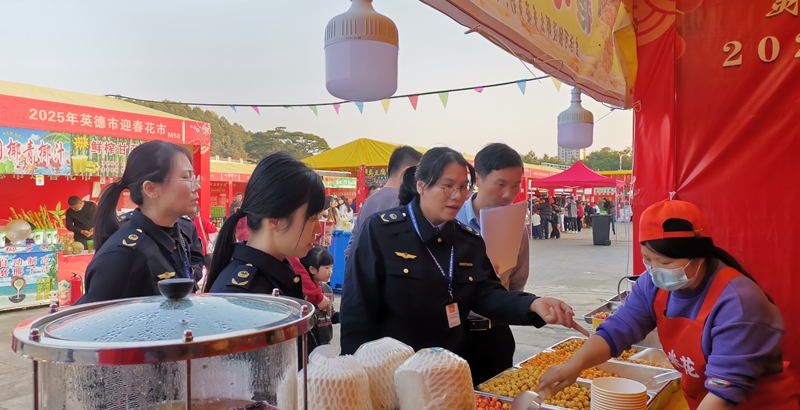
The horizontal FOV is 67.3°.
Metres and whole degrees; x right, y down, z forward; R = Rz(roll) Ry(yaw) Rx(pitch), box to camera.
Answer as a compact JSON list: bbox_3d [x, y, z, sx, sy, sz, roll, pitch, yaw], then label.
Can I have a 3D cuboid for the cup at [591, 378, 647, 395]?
[{"bbox_3d":[0.377,0.358,1.030,0.090,0.098,0.090,0,0,0],"label":"cup"}]

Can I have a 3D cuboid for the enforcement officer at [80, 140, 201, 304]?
[{"bbox_3d":[-0.800,0.600,1.850,0.360,1.600,0.480,0,0,13],"label":"enforcement officer"}]

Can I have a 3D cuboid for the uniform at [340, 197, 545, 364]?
[{"bbox_3d":[0.110,0.320,1.860,0.560,0.700,0.420,0,0,-32],"label":"uniform"}]

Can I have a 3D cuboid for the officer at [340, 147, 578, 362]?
[{"bbox_3d":[0.145,0.610,1.860,0.600,1.580,0.500,0,0,-32],"label":"officer"}]

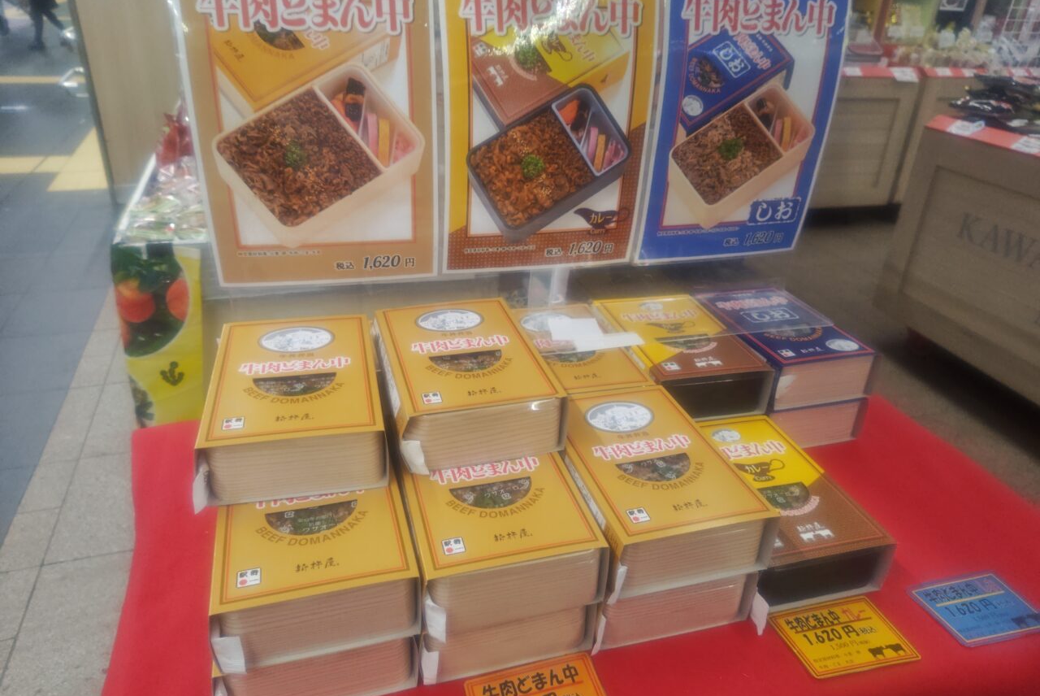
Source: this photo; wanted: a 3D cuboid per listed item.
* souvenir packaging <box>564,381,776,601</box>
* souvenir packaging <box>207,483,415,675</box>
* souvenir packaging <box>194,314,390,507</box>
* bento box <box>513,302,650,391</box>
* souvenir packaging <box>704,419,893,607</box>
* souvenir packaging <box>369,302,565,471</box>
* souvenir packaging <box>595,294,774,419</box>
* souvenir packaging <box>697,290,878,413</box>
[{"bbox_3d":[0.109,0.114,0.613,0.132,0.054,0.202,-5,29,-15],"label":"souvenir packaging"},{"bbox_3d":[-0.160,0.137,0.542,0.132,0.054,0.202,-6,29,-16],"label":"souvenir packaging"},{"bbox_3d":[-0.192,0.043,0.599,0.132,0.054,0.202,-5,29,-14],"label":"souvenir packaging"},{"bbox_3d":[0.046,0.021,0.774,0.132,0.054,0.202,-5,29,-14],"label":"bento box"},{"bbox_3d":[0.231,0.150,0.670,0.132,0.054,0.202,-5,29,-14],"label":"souvenir packaging"},{"bbox_3d":[-0.054,0.024,0.645,0.132,0.054,0.202,-6,29,-17],"label":"souvenir packaging"},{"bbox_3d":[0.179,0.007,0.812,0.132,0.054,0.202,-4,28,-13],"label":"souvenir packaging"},{"bbox_3d":[0.318,-0.008,0.867,0.132,0.054,0.202,-6,29,-16],"label":"souvenir packaging"}]

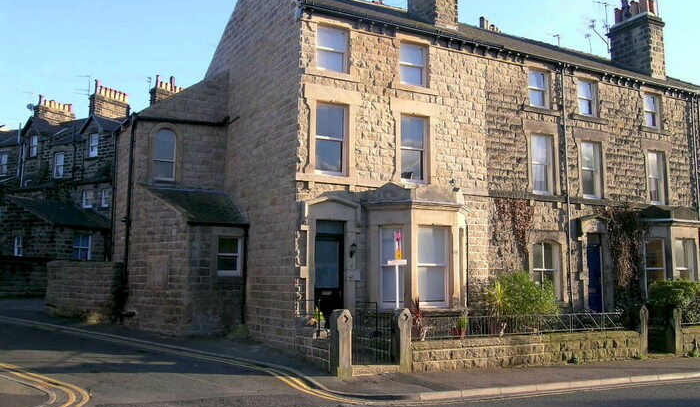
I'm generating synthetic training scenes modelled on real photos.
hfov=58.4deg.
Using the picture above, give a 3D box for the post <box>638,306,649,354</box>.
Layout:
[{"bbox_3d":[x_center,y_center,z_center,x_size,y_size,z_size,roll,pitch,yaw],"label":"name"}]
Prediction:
[{"bbox_3d":[7.610,3.328,16.509,0.315,1.279,0.284,4,-8,-26],"label":"post"}]

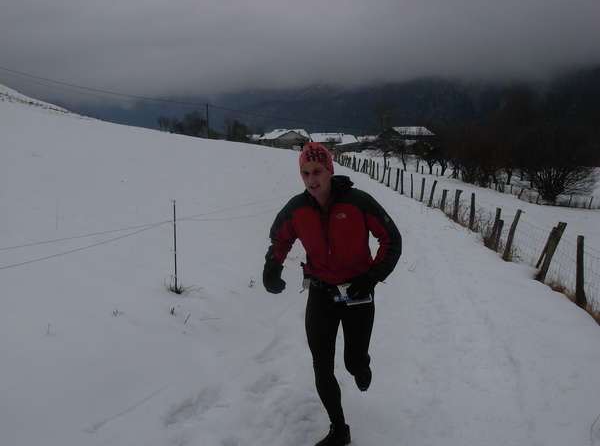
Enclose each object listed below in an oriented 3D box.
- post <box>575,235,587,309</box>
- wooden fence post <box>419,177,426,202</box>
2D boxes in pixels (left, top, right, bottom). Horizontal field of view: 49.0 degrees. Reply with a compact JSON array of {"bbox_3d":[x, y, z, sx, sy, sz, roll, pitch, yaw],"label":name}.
[{"bbox_3d":[3.277,0.573,7.700,0.105,0.870,0.105,-2,7,0],"label":"post"},{"bbox_3d":[4.184,-1.127,22.500,0.110,0.870,0.110,6,6,0],"label":"wooden fence post"}]

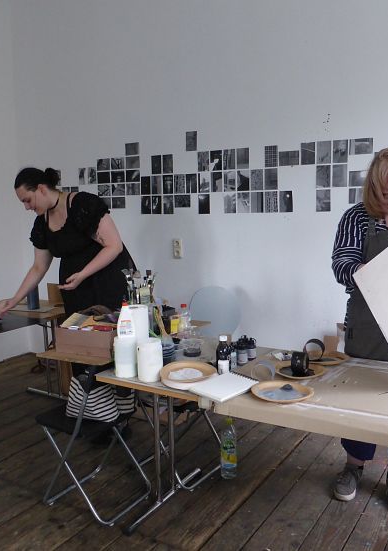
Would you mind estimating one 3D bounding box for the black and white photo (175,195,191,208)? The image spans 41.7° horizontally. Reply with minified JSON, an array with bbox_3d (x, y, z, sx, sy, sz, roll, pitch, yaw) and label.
[{"bbox_3d":[-0.092,-0.607,4.190,0.151,0.101,0.010,4,8,32],"label":"black and white photo"}]

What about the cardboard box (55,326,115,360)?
[{"bbox_3d":[-0.486,0.316,2.568,0.345,0.123,0.220,3,9,31],"label":"cardboard box"}]

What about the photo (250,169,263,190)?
[{"bbox_3d":[0.472,-0.709,3.790,0.100,0.150,0.006,4,9,31],"label":"photo"}]

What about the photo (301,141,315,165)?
[{"bbox_3d":[0.806,-0.857,3.591,0.101,0.151,0.010,4,8,32],"label":"photo"}]

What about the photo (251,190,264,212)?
[{"bbox_3d":[0.475,-0.544,3.812,0.100,0.150,0.006,4,9,31],"label":"photo"}]

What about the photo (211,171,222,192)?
[{"bbox_3d":[0.174,-0.704,3.851,0.099,0.146,0.006,4,9,33],"label":"photo"}]

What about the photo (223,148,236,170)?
[{"bbox_3d":[0.272,-0.882,3.888,0.100,0.150,0.006,4,9,31],"label":"photo"}]

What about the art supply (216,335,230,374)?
[{"bbox_3d":[0.135,0.367,2.330,0.065,0.188,0.065,-1,8,0],"label":"art supply"}]

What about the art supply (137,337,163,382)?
[{"bbox_3d":[-0.197,0.381,2.311,0.109,0.180,0.109,-1,8,0],"label":"art supply"}]

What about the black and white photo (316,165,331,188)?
[{"bbox_3d":[0.905,-0.686,3.553,0.101,0.151,0.010,4,8,32],"label":"black and white photo"}]

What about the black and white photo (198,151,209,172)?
[{"bbox_3d":[0.078,-0.902,4.042,0.101,0.151,0.010,4,8,32],"label":"black and white photo"}]

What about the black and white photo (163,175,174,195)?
[{"bbox_3d":[-0.216,-0.754,4.248,0.101,0.151,0.010,4,8,32],"label":"black and white photo"}]

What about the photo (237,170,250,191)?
[{"bbox_3d":[0.375,-0.719,3.881,0.101,0.151,0.010,4,8,32],"label":"photo"}]

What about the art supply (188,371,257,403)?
[{"bbox_3d":[0.122,0.437,1.991,0.176,0.014,0.259,6,10,43],"label":"art supply"}]

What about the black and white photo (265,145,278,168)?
[{"bbox_3d":[0.565,-0.861,3.695,0.100,0.150,0.005,4,9,33],"label":"black and white photo"}]

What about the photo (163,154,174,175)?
[{"bbox_3d":[-0.200,-0.871,3.989,0.096,0.145,0.004,4,9,33],"label":"photo"}]

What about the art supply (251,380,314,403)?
[{"bbox_3d":[0.337,0.443,1.928,0.240,0.032,0.240,-2,8,-6],"label":"art supply"}]

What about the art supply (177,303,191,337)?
[{"bbox_3d":[-0.054,0.248,2.787,0.077,0.182,0.077,-1,8,-1],"label":"art supply"}]

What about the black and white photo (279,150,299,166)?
[{"bbox_3d":[0.686,-0.841,3.669,0.151,0.101,0.010,4,8,32],"label":"black and white photo"}]

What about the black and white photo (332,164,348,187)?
[{"bbox_3d":[0.989,-0.672,3.442,0.100,0.150,0.005,4,9,33],"label":"black and white photo"}]

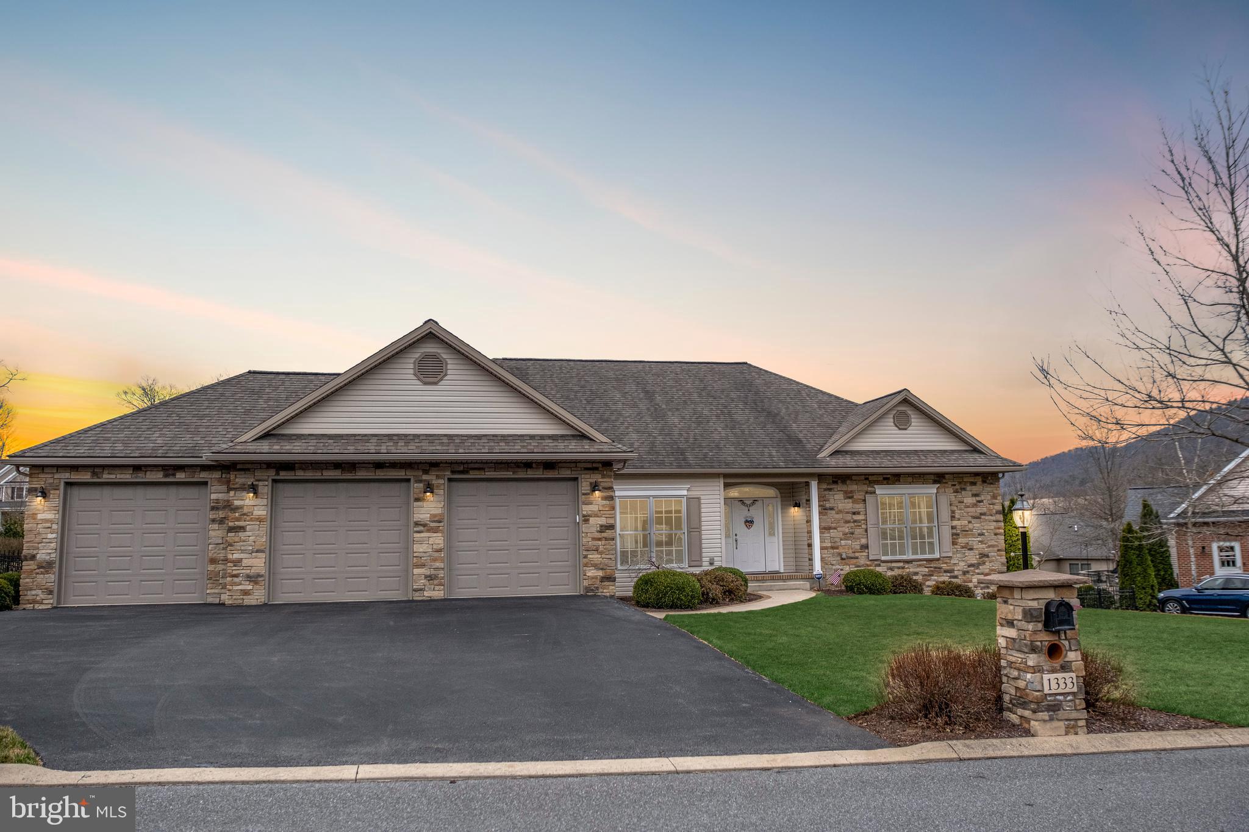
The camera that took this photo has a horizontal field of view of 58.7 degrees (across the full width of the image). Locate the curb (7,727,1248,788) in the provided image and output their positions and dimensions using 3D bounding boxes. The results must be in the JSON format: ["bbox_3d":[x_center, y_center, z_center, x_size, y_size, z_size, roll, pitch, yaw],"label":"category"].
[{"bbox_3d":[0.150,2.930,9.600,11.100,0.200,0.600,-1,-7,-4],"label":"curb"}]

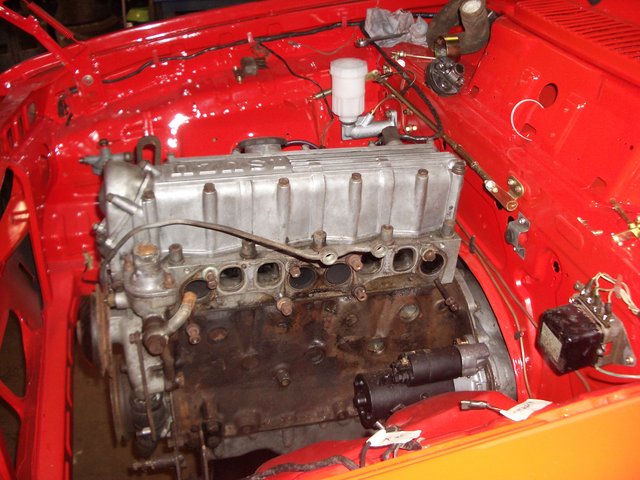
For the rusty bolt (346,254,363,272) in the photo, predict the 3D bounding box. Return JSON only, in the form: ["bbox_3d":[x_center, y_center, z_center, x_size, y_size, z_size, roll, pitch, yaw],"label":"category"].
[{"bbox_3d":[0.047,0.032,0.887,0.017,0.017,0.024,-5,28,-14],"label":"rusty bolt"}]

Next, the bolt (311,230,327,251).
[{"bbox_3d":[-0.002,0.001,0.858,0.019,0.021,0.019,-6,27,-13],"label":"bolt"}]

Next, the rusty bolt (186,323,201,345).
[{"bbox_3d":[-0.164,0.121,0.838,0.016,0.016,0.026,-6,27,-13],"label":"rusty bolt"}]

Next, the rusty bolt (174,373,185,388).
[{"bbox_3d":[-0.190,0.190,0.876,0.013,0.015,0.016,-6,27,-13],"label":"rusty bolt"}]

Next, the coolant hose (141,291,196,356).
[{"bbox_3d":[-0.184,0.100,0.787,0.060,0.054,0.050,-9,31,-11],"label":"coolant hose"}]

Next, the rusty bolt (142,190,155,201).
[{"bbox_3d":[-0.212,-0.055,0.800,0.014,0.009,0.014,-6,27,-13],"label":"rusty bolt"}]

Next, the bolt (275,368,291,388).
[{"bbox_3d":[-0.055,0.203,0.948,0.017,0.017,0.022,-5,28,-14],"label":"bolt"}]

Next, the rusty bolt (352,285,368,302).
[{"bbox_3d":[0.057,0.076,0.916,0.017,0.017,0.022,-5,28,-14],"label":"rusty bolt"}]

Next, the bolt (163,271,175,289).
[{"bbox_3d":[-0.188,0.049,0.801,0.014,0.017,0.014,-6,27,-13],"label":"bolt"}]

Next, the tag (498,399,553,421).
[{"bbox_3d":[0.164,0.132,0.511,0.042,0.006,0.017,-20,69,-18],"label":"tag"}]

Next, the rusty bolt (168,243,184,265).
[{"bbox_3d":[-0.187,0.018,0.842,0.018,0.024,0.018,-5,28,-14],"label":"rusty bolt"}]

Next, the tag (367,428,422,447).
[{"bbox_3d":[0.059,0.156,0.510,0.042,0.005,0.012,-9,53,-11],"label":"tag"}]

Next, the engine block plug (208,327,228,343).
[{"bbox_3d":[-0.143,0.133,0.910,0.029,0.029,0.008,-5,36,-11],"label":"engine block plug"}]

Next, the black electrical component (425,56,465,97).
[{"bbox_3d":[0.224,-0.293,1.160,0.063,0.062,0.046,-11,32,-15],"label":"black electrical component"}]

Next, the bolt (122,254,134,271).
[{"bbox_3d":[-0.247,0.029,0.835,0.012,0.020,0.012,-5,28,-14],"label":"bolt"}]

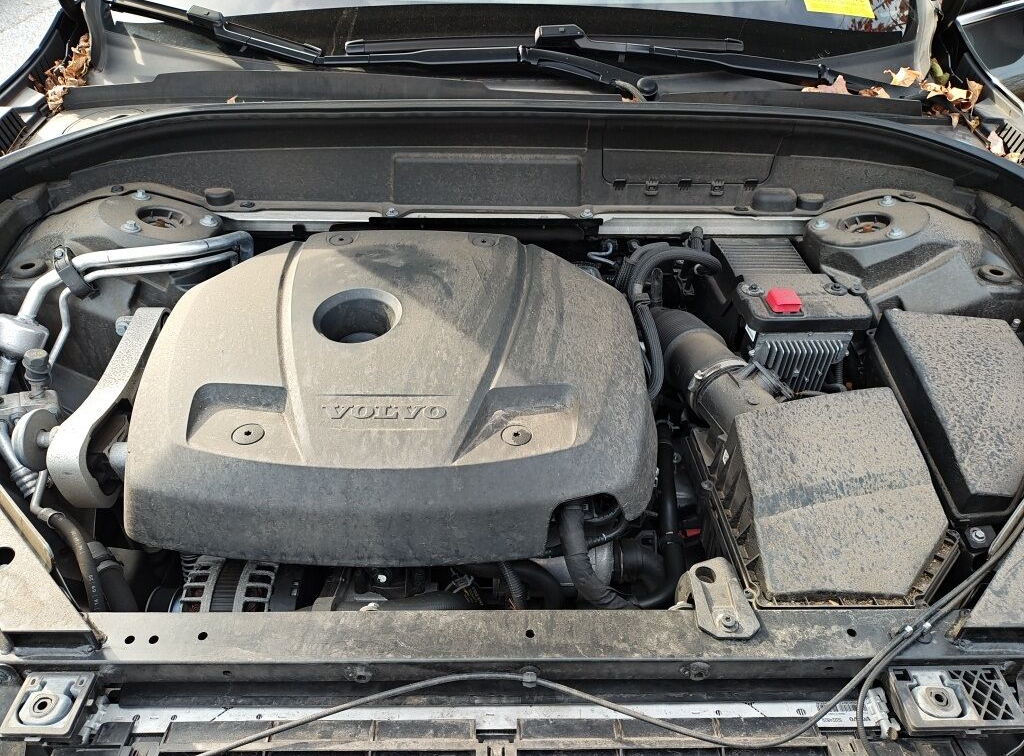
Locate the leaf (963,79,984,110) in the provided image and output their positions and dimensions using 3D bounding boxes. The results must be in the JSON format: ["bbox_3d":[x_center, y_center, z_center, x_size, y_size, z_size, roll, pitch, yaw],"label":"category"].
[{"bbox_3d":[0.834,-0.514,1.340,0.030,0.055,0.025,0,39,0],"label":"leaf"}]

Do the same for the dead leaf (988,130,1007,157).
[{"bbox_3d":[0.781,-0.377,1.190,0.026,0.036,0.025,0,39,0],"label":"dead leaf"}]

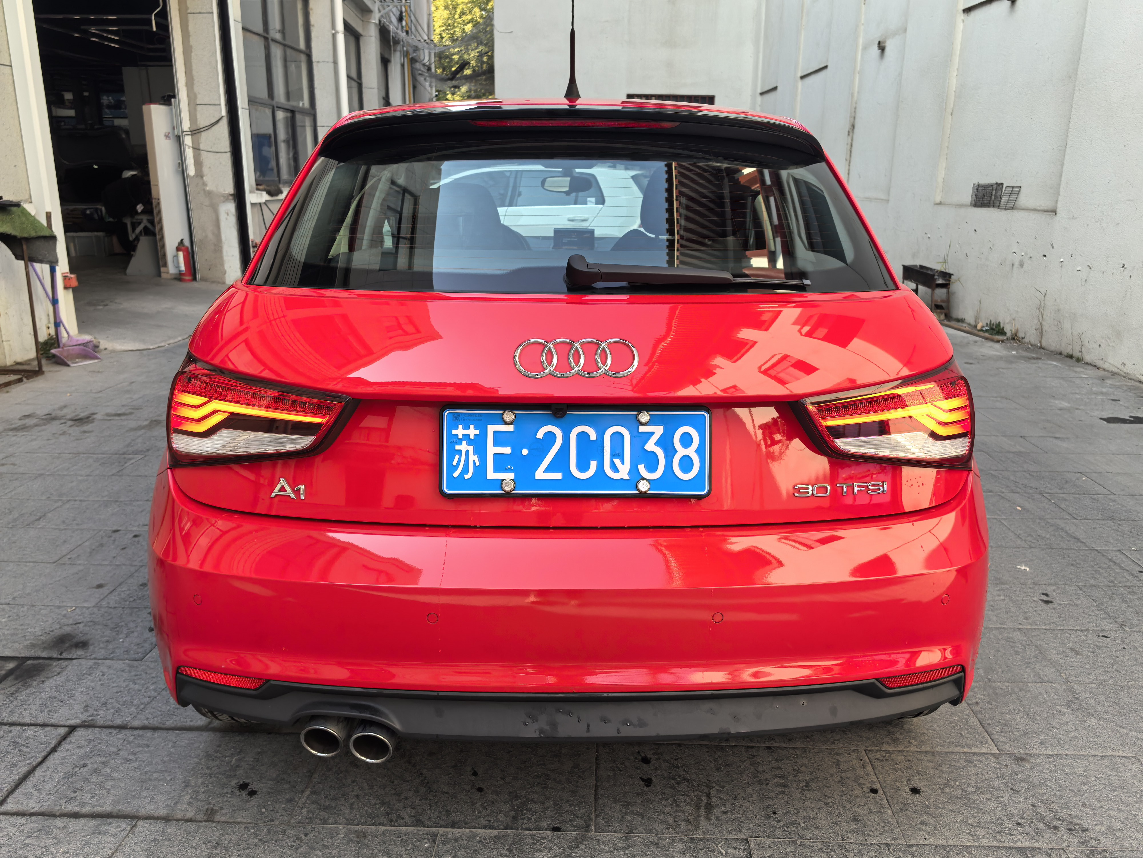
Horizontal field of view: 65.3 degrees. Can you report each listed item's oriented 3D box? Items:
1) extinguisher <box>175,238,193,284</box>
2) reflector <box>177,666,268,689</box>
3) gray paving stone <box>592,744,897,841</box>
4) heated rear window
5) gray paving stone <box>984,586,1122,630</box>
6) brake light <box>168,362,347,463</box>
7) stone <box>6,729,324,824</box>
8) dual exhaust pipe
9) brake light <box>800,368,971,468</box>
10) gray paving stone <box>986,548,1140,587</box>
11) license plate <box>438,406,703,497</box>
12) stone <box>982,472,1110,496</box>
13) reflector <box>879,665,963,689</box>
[{"bbox_3d":[-4.592,-2.001,10.524,0.155,0.510,0.165,6,16,19],"label":"extinguisher"},{"bbox_3d":[-0.642,0.456,1.637,0.200,0.040,0.036,5,16,17],"label":"reflector"},{"bbox_3d":[0.354,0.778,1.888,0.600,0.040,0.300,1,15,2],"label":"gray paving stone"},{"bbox_3d":[0.002,-0.385,1.632,1.140,0.090,0.400,0,60,0],"label":"heated rear window"},{"bbox_3d":[1.309,0.556,2.725,0.600,0.040,0.300,1,15,2],"label":"gray paving stone"},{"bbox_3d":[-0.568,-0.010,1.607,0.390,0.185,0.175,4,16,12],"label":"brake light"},{"bbox_3d":[-0.856,0.758,1.928,0.603,0.040,0.294,1,15,2],"label":"stone"},{"bbox_3d":[-0.394,0.528,1.620,0.160,0.085,0.140,0,15,0],"label":"dual exhaust pipe"},{"bbox_3d":[0.585,0.001,1.637,0.400,0.175,0.170,-5,16,-20],"label":"brake light"},{"bbox_3d":[1.624,0.481,3.004,0.600,0.040,0.300,1,15,2],"label":"gray paving stone"},{"bbox_3d":[0.007,0.038,1.477,0.450,0.150,0.015,0,1,0],"label":"license plate"},{"bbox_3d":[1.966,0.249,3.861,0.600,0.040,0.300,1,15,2],"label":"stone"},{"bbox_3d":[0.642,0.455,1.637,0.200,0.040,0.036,-4,16,-17],"label":"reflector"}]

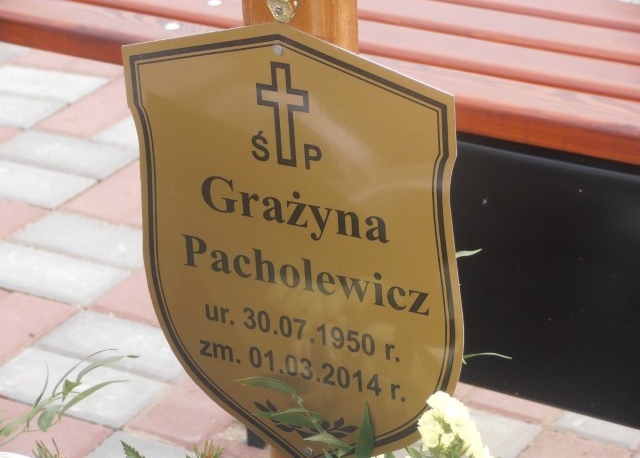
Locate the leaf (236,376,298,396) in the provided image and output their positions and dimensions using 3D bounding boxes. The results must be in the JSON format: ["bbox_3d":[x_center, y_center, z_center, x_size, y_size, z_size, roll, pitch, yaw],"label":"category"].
[{"bbox_3d":[-0.035,0.105,1.710,0.043,0.011,0.013,11,26,-7],"label":"leaf"}]

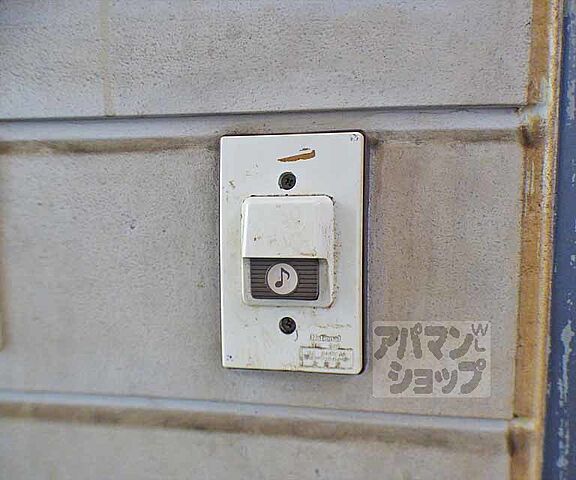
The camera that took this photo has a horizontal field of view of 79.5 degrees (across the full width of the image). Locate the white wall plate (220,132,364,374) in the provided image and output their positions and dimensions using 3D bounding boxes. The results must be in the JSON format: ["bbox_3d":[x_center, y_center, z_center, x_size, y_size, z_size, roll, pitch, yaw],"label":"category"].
[{"bbox_3d":[0.001,0.007,0.171,0.070,0.118,0.017,0,3,6],"label":"white wall plate"}]

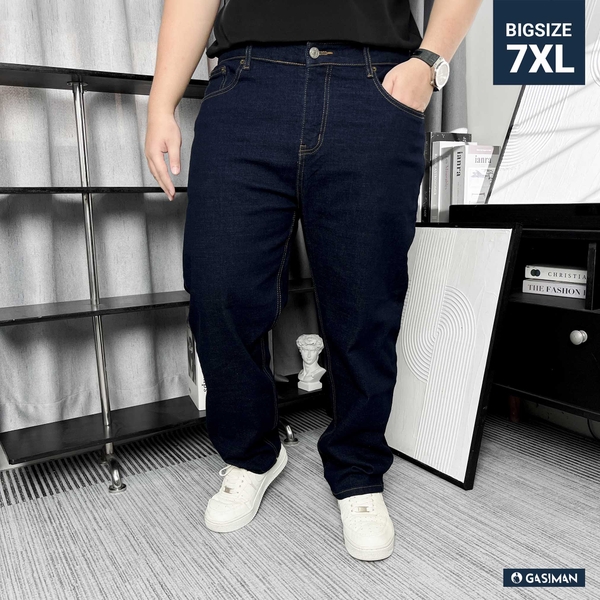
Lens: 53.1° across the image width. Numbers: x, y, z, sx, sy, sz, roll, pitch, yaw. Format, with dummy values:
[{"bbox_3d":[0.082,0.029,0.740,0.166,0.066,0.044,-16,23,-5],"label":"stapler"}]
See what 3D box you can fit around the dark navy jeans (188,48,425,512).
[{"bbox_3d":[0.011,-0.038,1.292,0.490,0.960,0.380,-2,10,-3],"label":"dark navy jeans"}]

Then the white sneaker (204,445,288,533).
[{"bbox_3d":[-0.120,0.401,1.411,0.120,0.120,0.315,2,10,19],"label":"white sneaker"}]

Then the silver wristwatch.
[{"bbox_3d":[0.243,-0.428,1.133,0.060,0.048,0.066,25,-5,29],"label":"silver wristwatch"}]

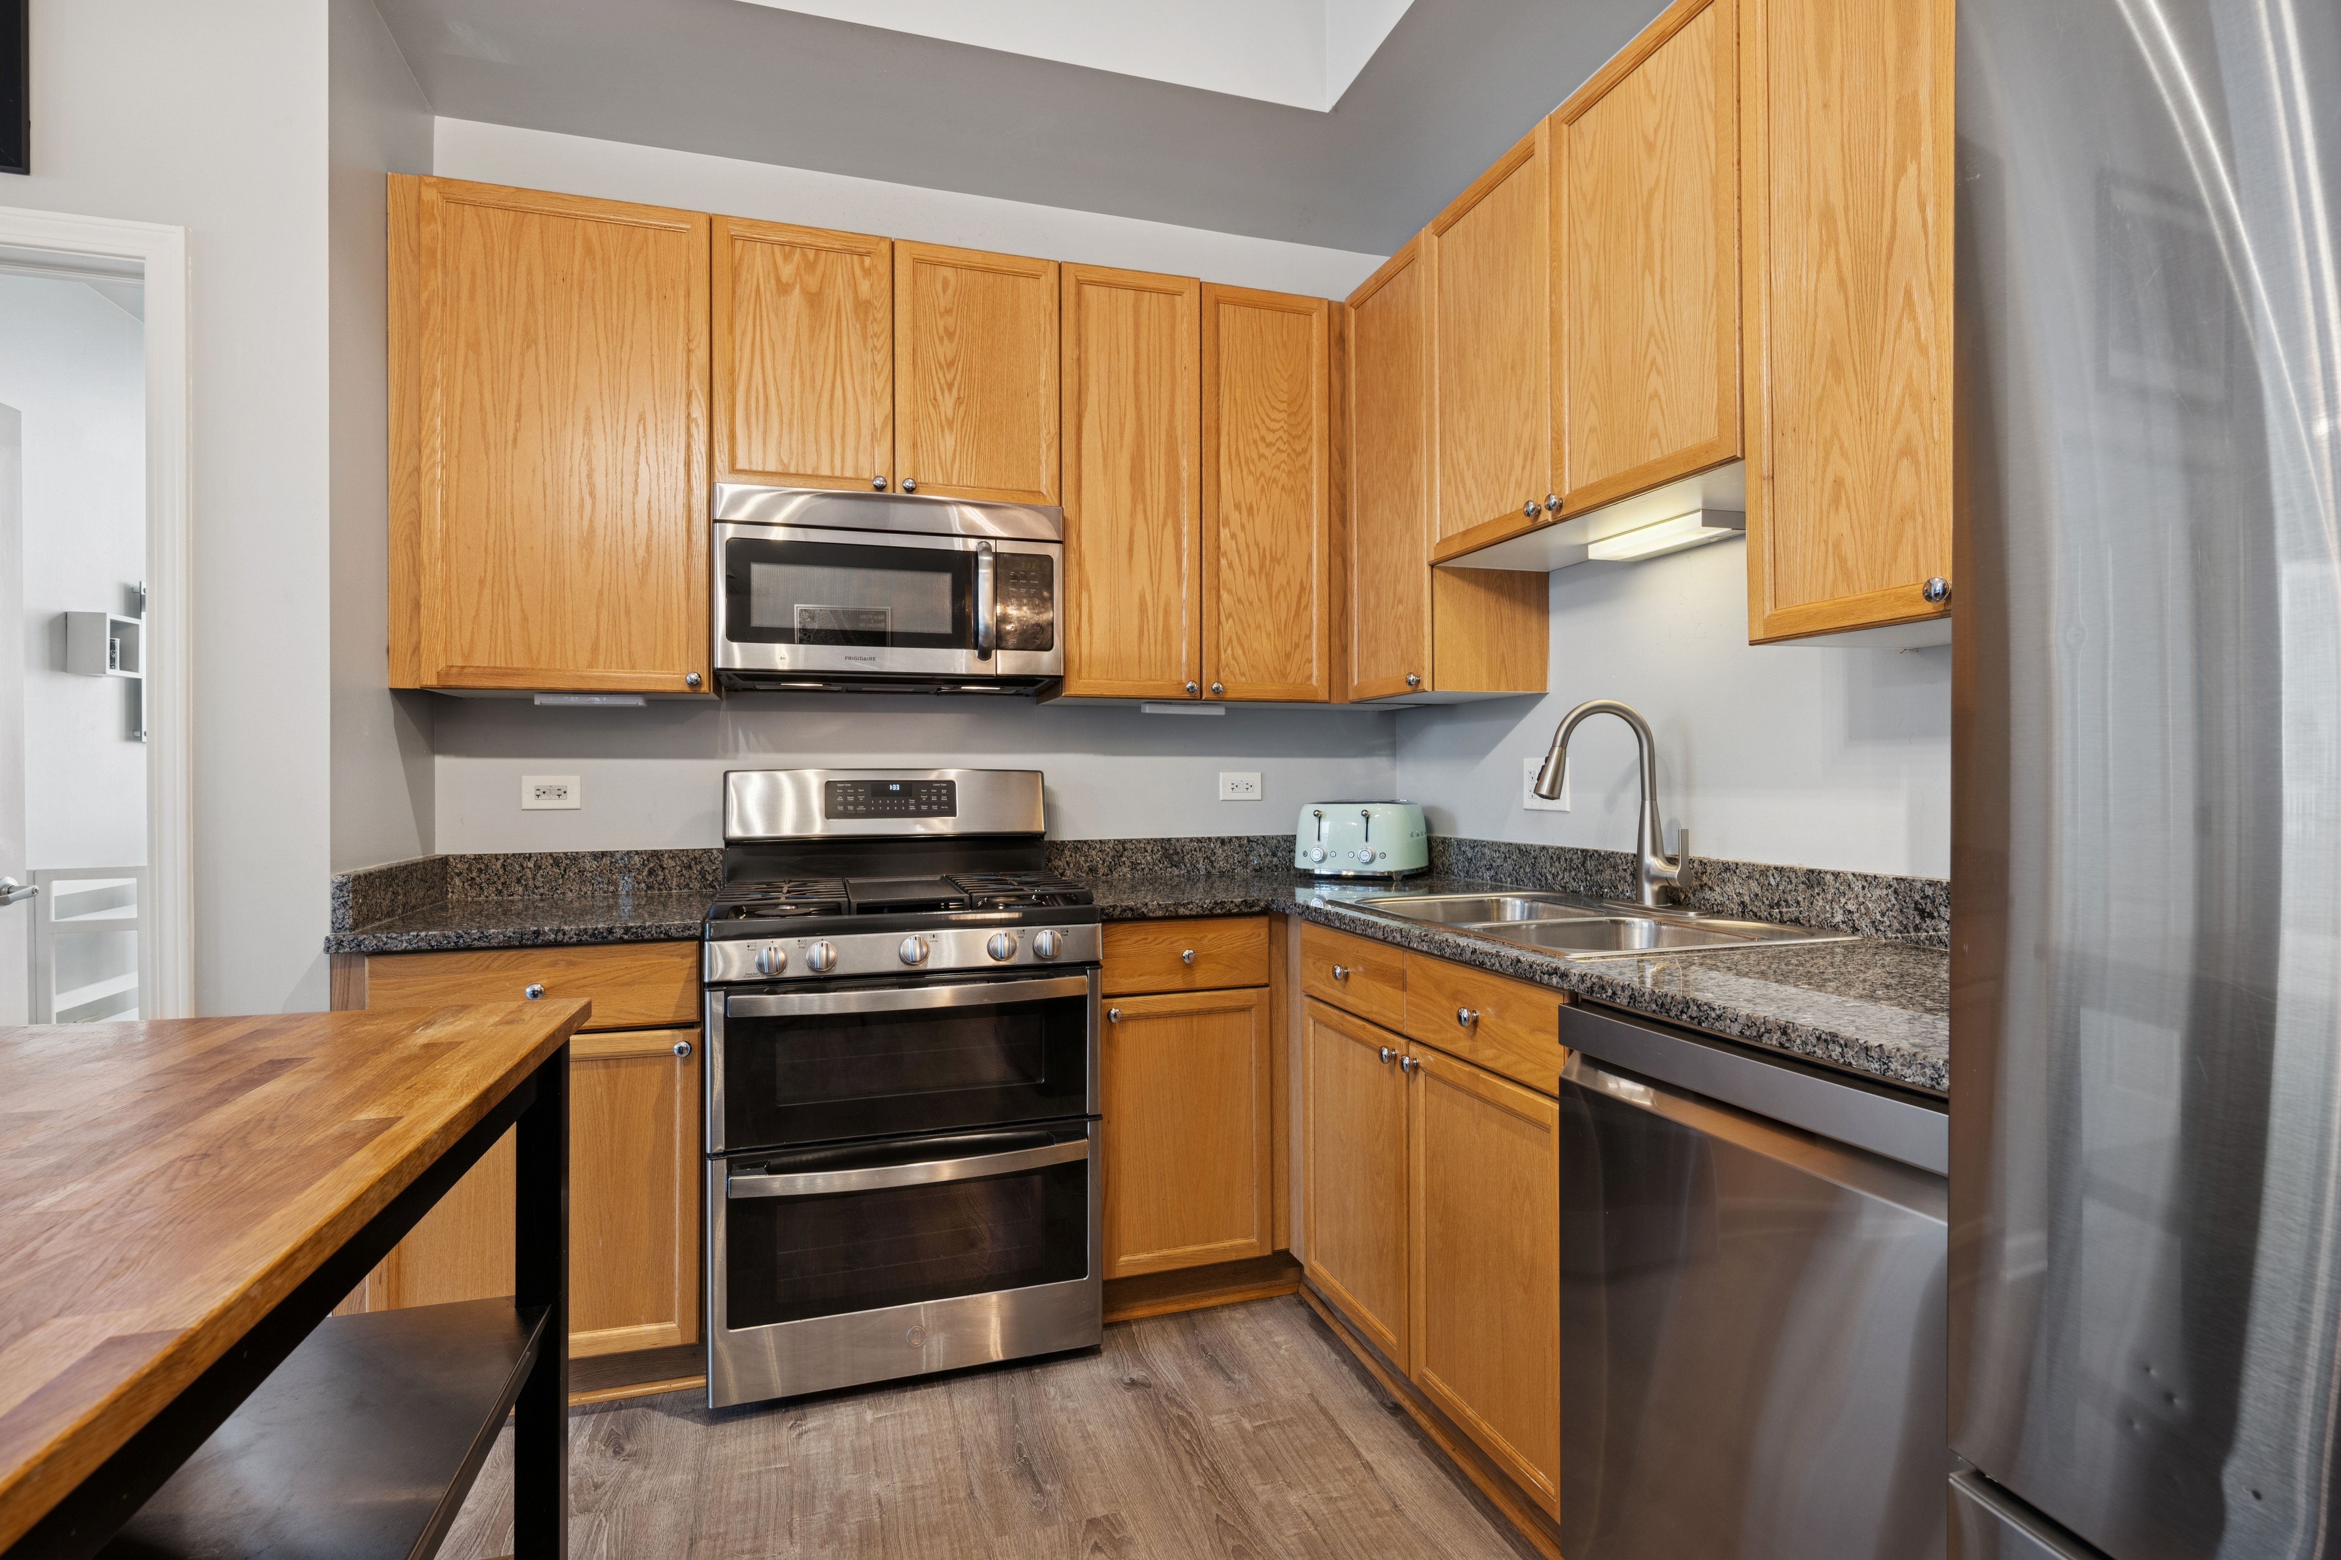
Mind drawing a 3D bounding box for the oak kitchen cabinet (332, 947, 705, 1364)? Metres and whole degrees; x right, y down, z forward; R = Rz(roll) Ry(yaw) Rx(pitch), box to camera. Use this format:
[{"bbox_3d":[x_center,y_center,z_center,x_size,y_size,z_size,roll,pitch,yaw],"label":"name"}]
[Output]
[{"bbox_3d":[-1.259,0.692,2.285,0.595,0.787,0.616,0,0,-18],"label":"oak kitchen cabinet"}]

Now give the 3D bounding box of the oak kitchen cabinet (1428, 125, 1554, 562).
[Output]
[{"bbox_3d":[0.794,-0.851,2.289,0.325,0.748,0.423,0,0,-18],"label":"oak kitchen cabinet"}]

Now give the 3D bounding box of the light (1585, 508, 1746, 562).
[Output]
[{"bbox_3d":[0.958,-0.468,2.140,0.108,0.030,0.303,0,0,-18],"label":"light"}]

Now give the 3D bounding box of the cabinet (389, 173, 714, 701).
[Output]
[{"bbox_3d":[-1.312,-0.694,2.424,0.592,1.020,0.328,0,0,-18],"label":"cabinet"}]

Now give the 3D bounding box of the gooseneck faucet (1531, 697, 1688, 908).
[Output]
[{"bbox_3d":[0.823,0.051,2.085,0.285,0.401,0.115,0,0,-18],"label":"gooseneck faucet"}]

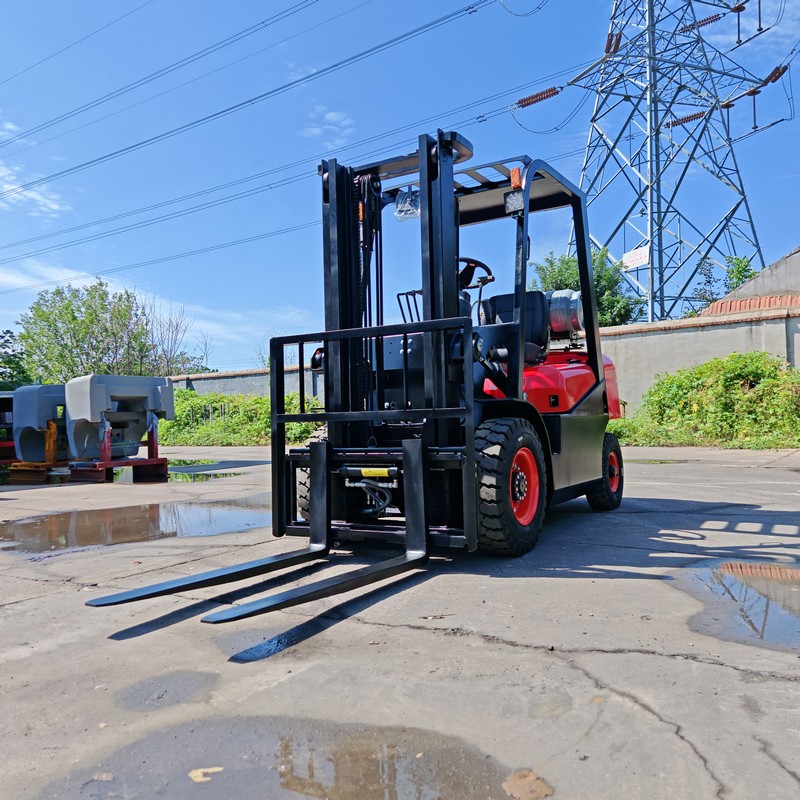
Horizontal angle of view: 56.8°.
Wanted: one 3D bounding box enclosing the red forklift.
[{"bbox_3d":[0.193,-0.274,4.093,1.200,2.120,3.924,-2,-1,31],"label":"red forklift"}]

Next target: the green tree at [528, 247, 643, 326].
[{"bbox_3d":[4.992,-1.603,20.044,3.083,5.029,3.083,-2,-1,0],"label":"green tree"}]

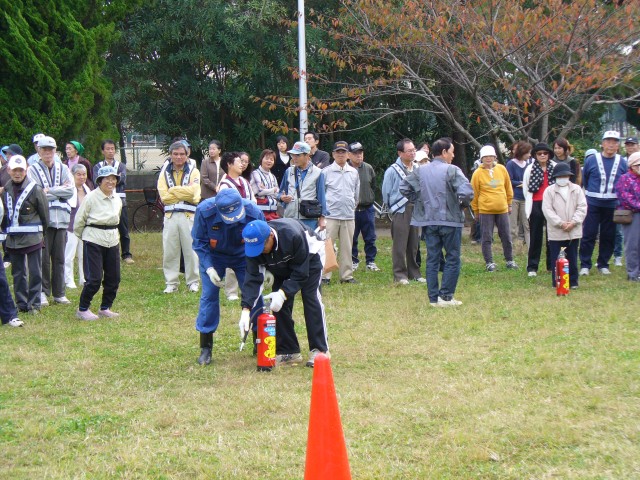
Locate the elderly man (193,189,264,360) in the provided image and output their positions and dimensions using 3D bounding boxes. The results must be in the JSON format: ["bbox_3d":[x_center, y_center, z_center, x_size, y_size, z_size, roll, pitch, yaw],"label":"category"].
[{"bbox_3d":[-0.699,0.274,9.850,0.600,1.320,0.750,-2,5,-13],"label":"elderly man"}]

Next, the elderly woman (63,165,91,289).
[{"bbox_3d":[-2.971,-0.166,15.692,0.440,1.500,0.350,-4,5,-35],"label":"elderly woman"}]

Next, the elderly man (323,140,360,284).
[{"bbox_3d":[0.234,-0.327,14.759,0.480,1.624,0.320,-1,5,-5],"label":"elderly man"}]

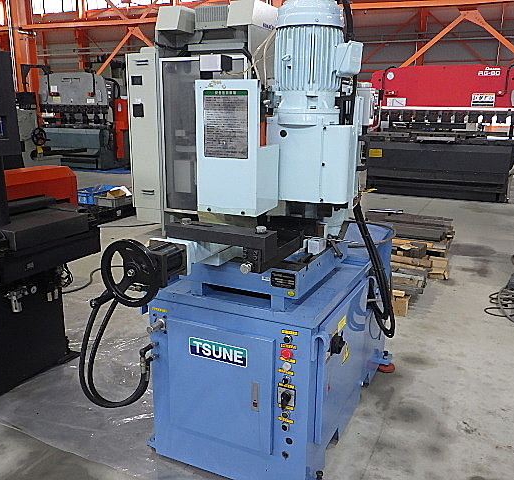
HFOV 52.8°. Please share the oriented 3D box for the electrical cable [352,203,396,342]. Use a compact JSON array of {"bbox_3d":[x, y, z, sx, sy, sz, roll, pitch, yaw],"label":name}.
[{"bbox_3d":[0.594,0.175,2.557,0.217,0.696,0.174,7,16,25],"label":"electrical cable"}]

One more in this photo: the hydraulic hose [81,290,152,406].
[{"bbox_3d":[-0.597,0.456,2.140,0.362,0.515,0.145,7,16,25],"label":"hydraulic hose"}]

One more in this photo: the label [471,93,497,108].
[{"bbox_3d":[3.624,-2.229,8.272,0.358,0.209,0.006,8,16,26],"label":"label"}]

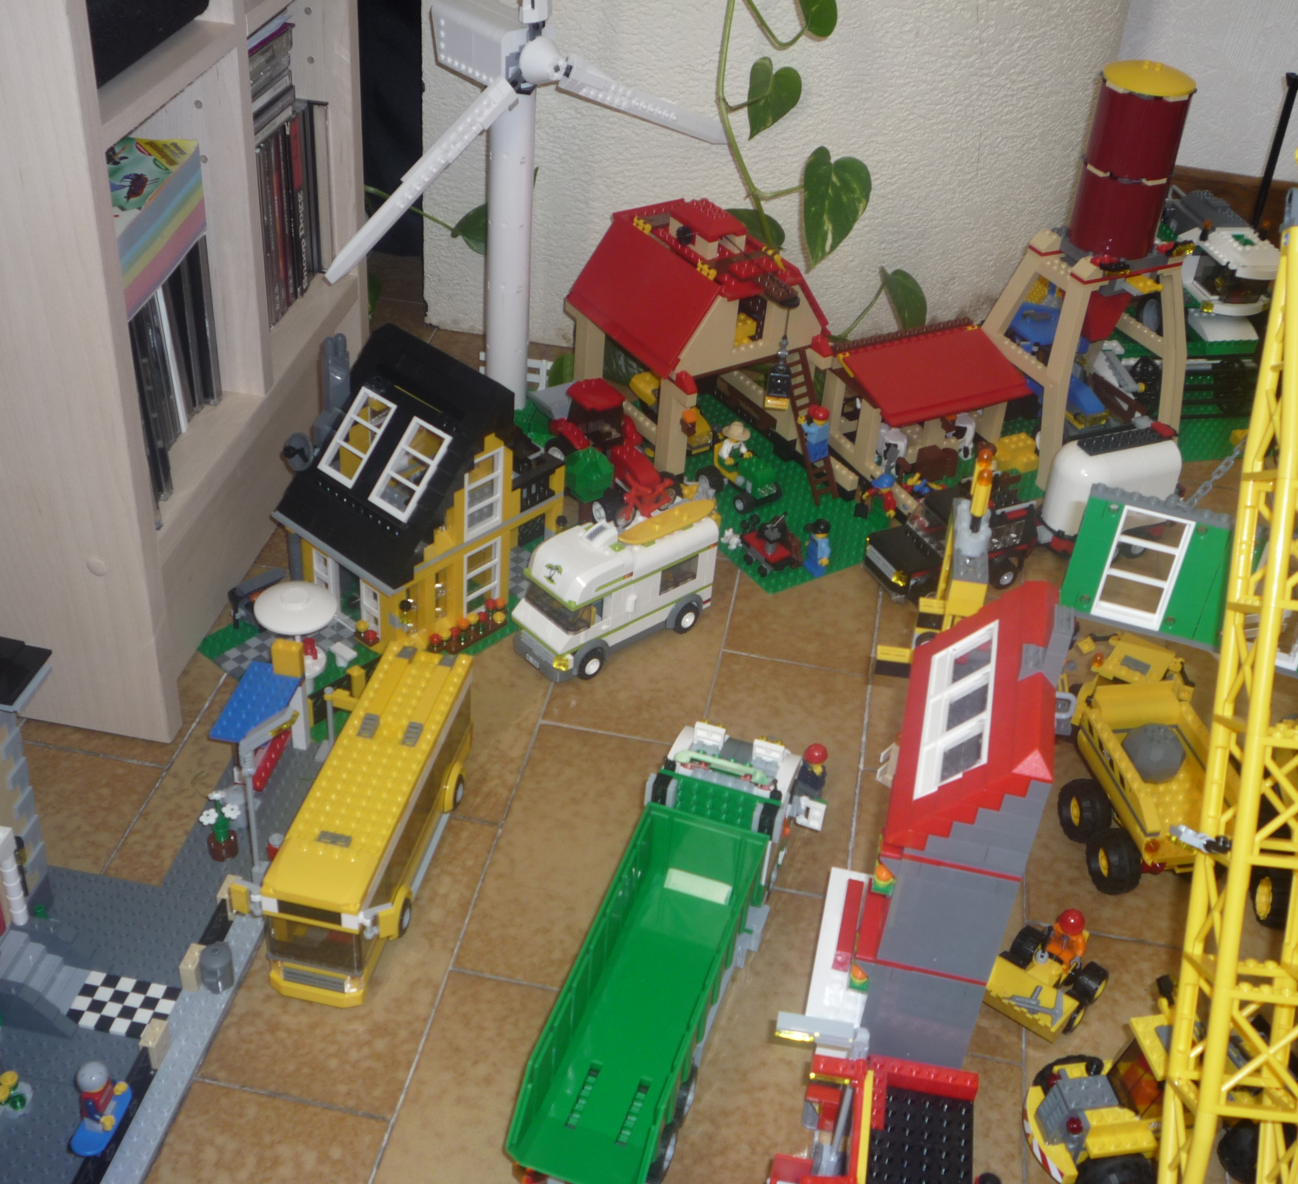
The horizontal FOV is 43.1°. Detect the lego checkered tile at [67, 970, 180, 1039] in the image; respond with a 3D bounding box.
[{"bbox_3d":[-0.260,0.206,0.814,0.048,0.003,0.032,9,37,5],"label":"lego checkered tile"}]

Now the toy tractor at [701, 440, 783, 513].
[{"bbox_3d":[0.070,-0.087,1.213,0.043,0.038,0.058,-26,47,-34],"label":"toy tractor"}]

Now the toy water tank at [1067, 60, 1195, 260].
[{"bbox_3d":[0.344,-0.312,1.173,0.065,0.132,0.065,-15,42,-25],"label":"toy water tank"}]

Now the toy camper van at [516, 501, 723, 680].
[{"bbox_3d":[-0.019,-0.005,1.054,0.131,0.083,0.049,-25,47,-34],"label":"toy camper van"}]

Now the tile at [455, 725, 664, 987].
[{"bbox_3d":[-0.037,0.148,0.927,0.098,0.008,0.199,10,37,6],"label":"tile"}]

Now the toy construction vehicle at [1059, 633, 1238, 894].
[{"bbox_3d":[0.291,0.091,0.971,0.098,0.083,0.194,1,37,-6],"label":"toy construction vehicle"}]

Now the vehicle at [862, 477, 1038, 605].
[{"bbox_3d":[0.216,-0.033,1.143,0.119,0.055,0.056,-16,42,-26],"label":"vehicle"}]

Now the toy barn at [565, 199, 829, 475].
[{"bbox_3d":[0.039,-0.206,1.254,0.138,0.165,0.137,-20,44,-30],"label":"toy barn"}]

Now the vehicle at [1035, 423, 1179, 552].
[{"bbox_3d":[0.331,-0.070,1.182,0.090,0.083,0.055,-13,41,-22],"label":"vehicle"}]

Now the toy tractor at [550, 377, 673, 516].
[{"bbox_3d":[-0.027,-0.105,1.193,0.057,0.077,0.100,-17,43,-27],"label":"toy tractor"}]

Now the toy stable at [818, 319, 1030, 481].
[{"bbox_3d":[0.213,-0.139,1.251,0.130,0.097,0.088,-15,42,-25],"label":"toy stable"}]

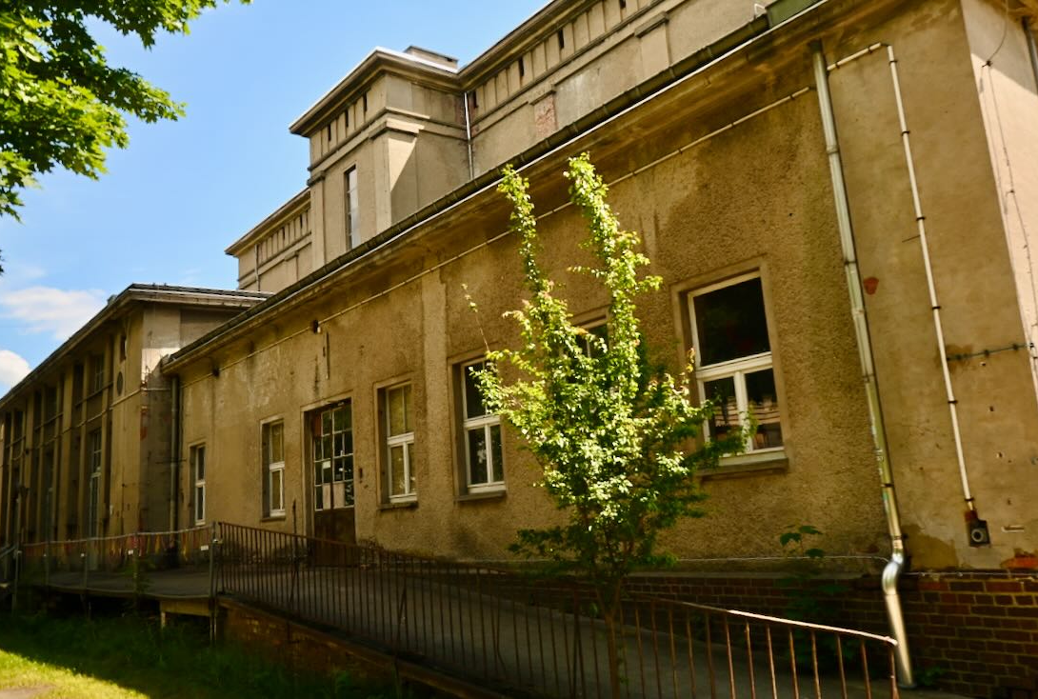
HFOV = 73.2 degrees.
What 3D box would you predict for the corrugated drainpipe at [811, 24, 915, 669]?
[{"bbox_3d":[2.876,-0.091,5.893,0.180,5.480,0.160,7,-15,-44],"label":"corrugated drainpipe"}]

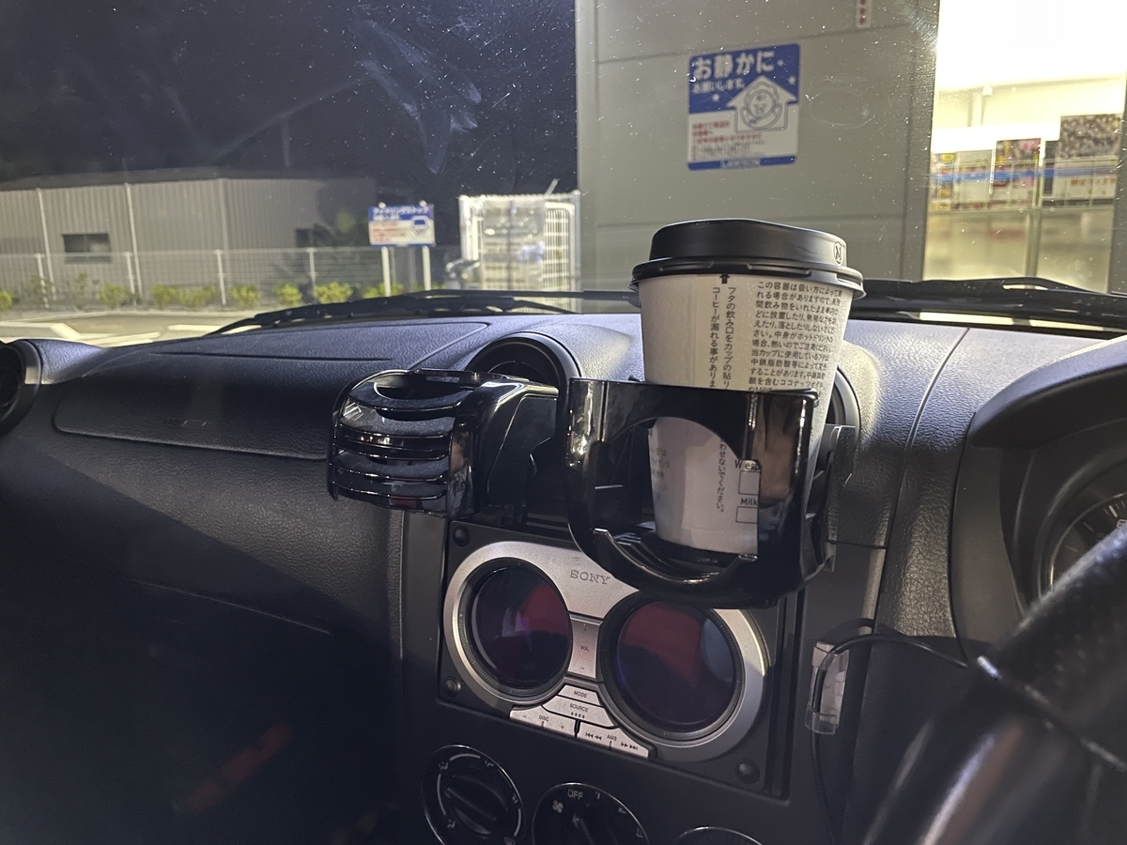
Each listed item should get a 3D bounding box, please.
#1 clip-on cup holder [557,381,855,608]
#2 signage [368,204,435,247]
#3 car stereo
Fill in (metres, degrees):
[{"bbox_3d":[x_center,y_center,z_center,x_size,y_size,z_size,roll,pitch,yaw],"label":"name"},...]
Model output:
[{"bbox_3d":[0.067,0.019,0.357,0.094,0.088,0.101,6,12,26],"label":"clip-on cup holder"},{"bbox_3d":[-3.045,-3.728,16.000,1.230,0.770,0.050,0,11,7],"label":"signage"},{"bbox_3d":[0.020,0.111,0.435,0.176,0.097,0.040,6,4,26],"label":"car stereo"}]

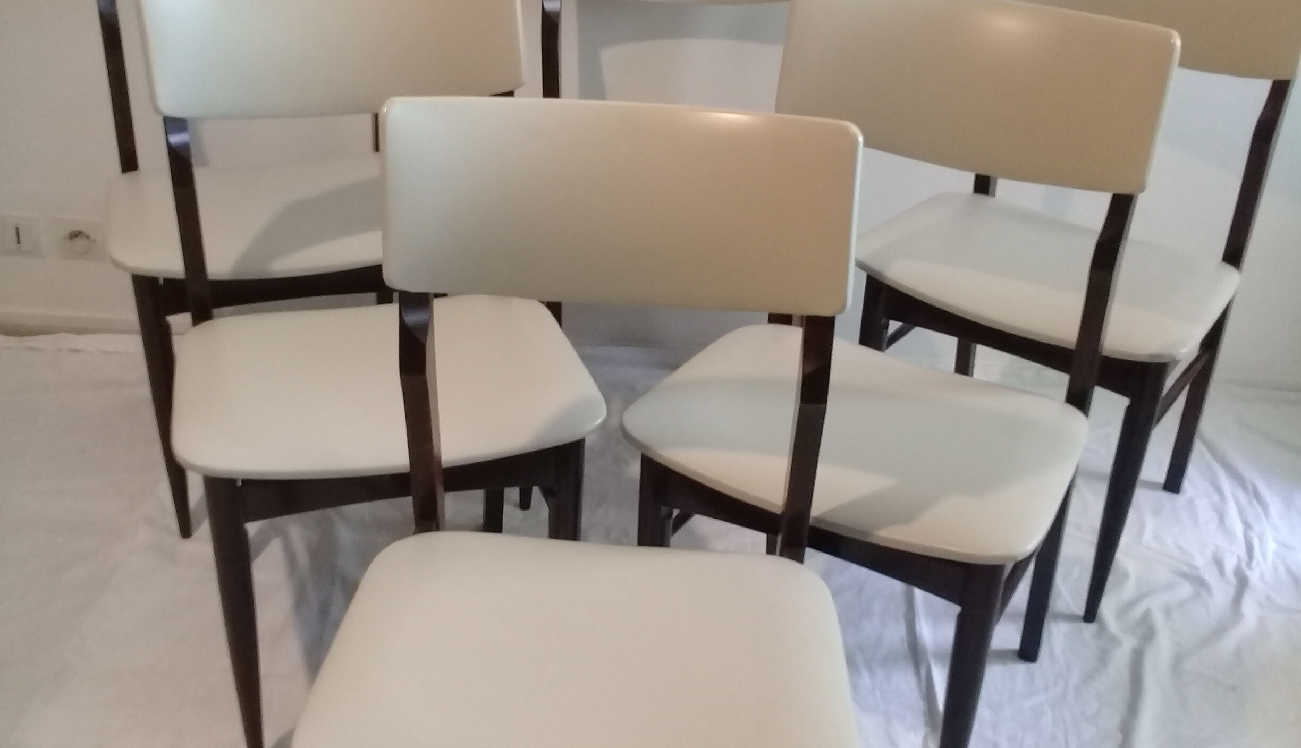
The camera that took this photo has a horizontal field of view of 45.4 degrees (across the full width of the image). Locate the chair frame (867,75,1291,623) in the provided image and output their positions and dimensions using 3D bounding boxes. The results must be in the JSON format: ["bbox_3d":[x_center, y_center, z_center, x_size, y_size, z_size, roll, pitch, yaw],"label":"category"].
[{"bbox_3d":[0.529,-0.086,2.044,0.379,0.676,0.441,19,34,25],"label":"chair frame"}]

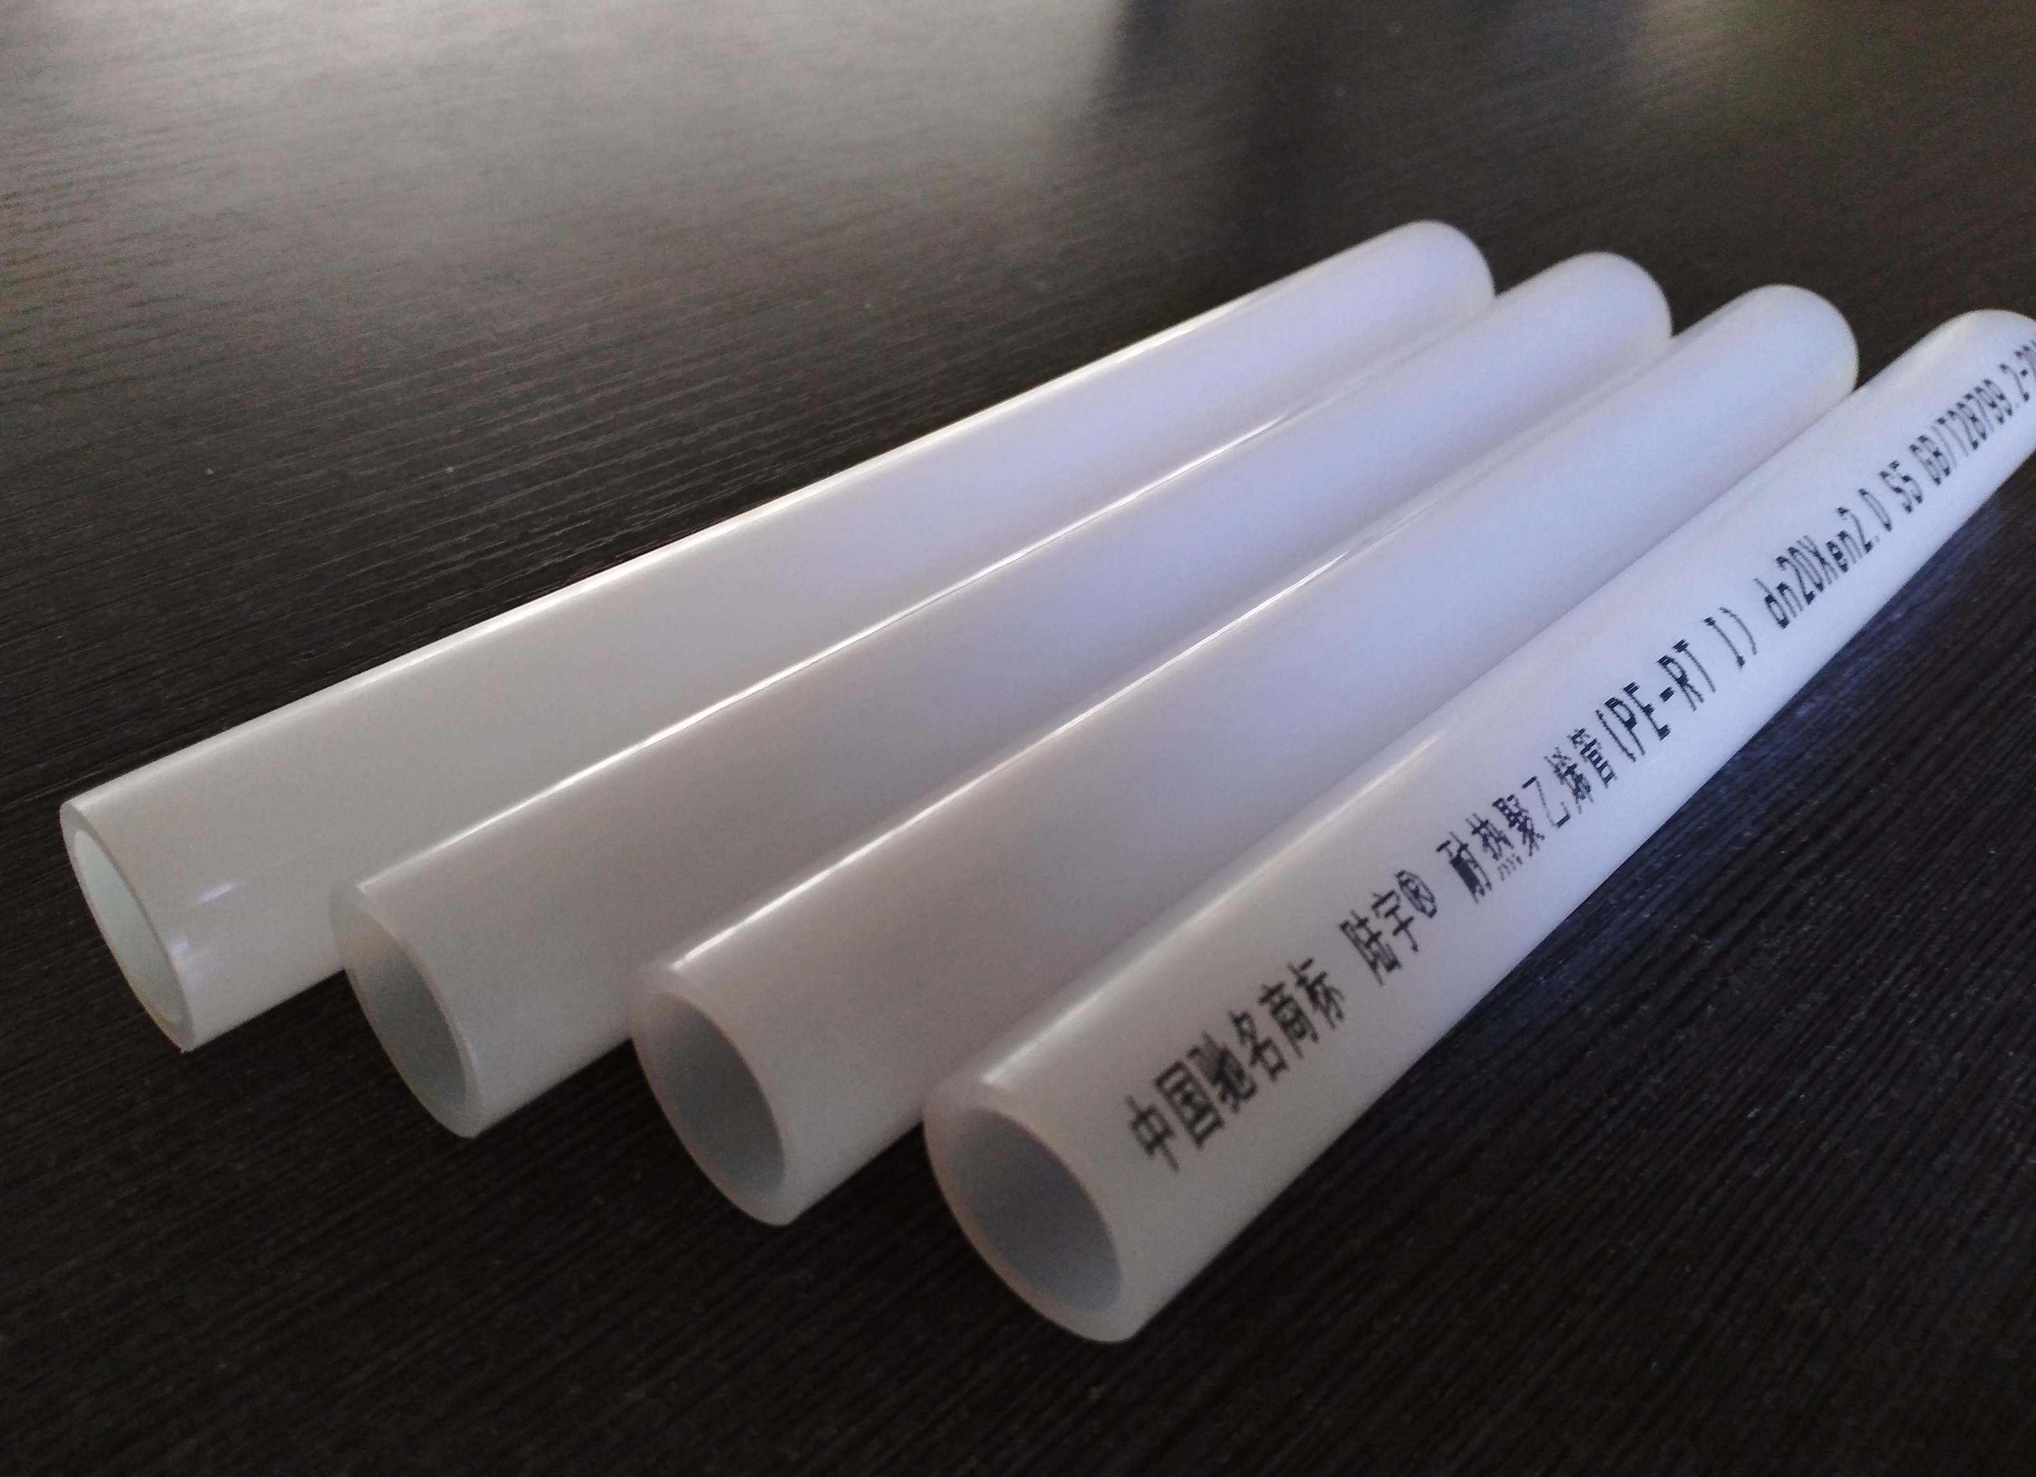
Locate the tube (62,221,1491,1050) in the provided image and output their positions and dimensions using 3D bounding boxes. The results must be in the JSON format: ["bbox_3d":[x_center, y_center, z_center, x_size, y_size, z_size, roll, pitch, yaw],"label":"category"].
[{"bbox_3d":[-0.004,-0.023,0.158,0.020,0.020,0.169,36,50,29],"label":"tube"}]

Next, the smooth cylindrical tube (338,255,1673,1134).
[{"bbox_3d":[0.017,-0.017,0.154,0.020,0.020,0.170,36,50,29],"label":"smooth cylindrical tube"}]

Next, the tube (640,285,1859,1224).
[{"bbox_3d":[0.039,-0.012,0.151,0.169,0.020,0.020,-31,54,-34],"label":"tube"}]

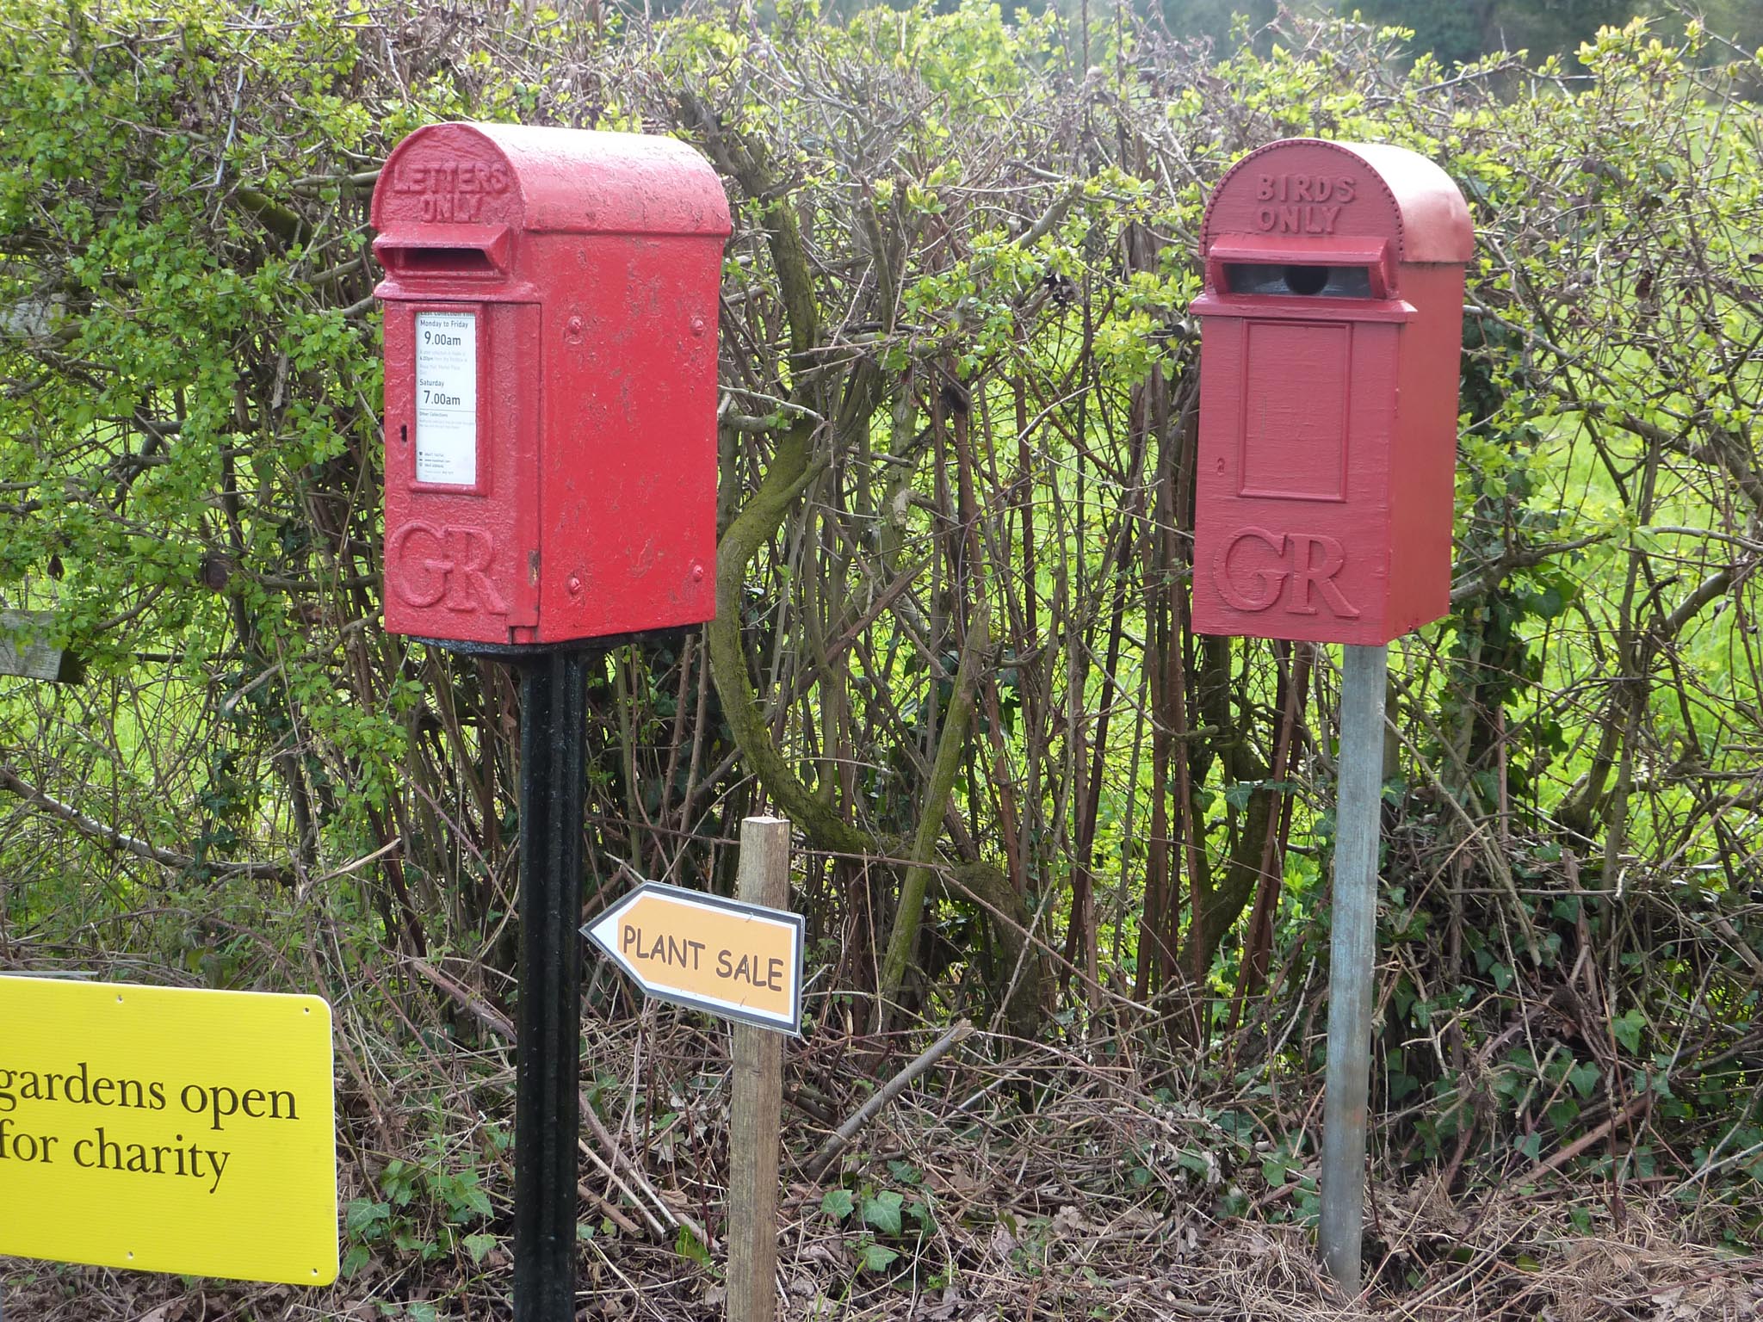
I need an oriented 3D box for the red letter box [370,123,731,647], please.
[{"bbox_3d":[-0.346,-0.291,3.321,0.203,0.515,0.363,5,8,33],"label":"red letter box"}]

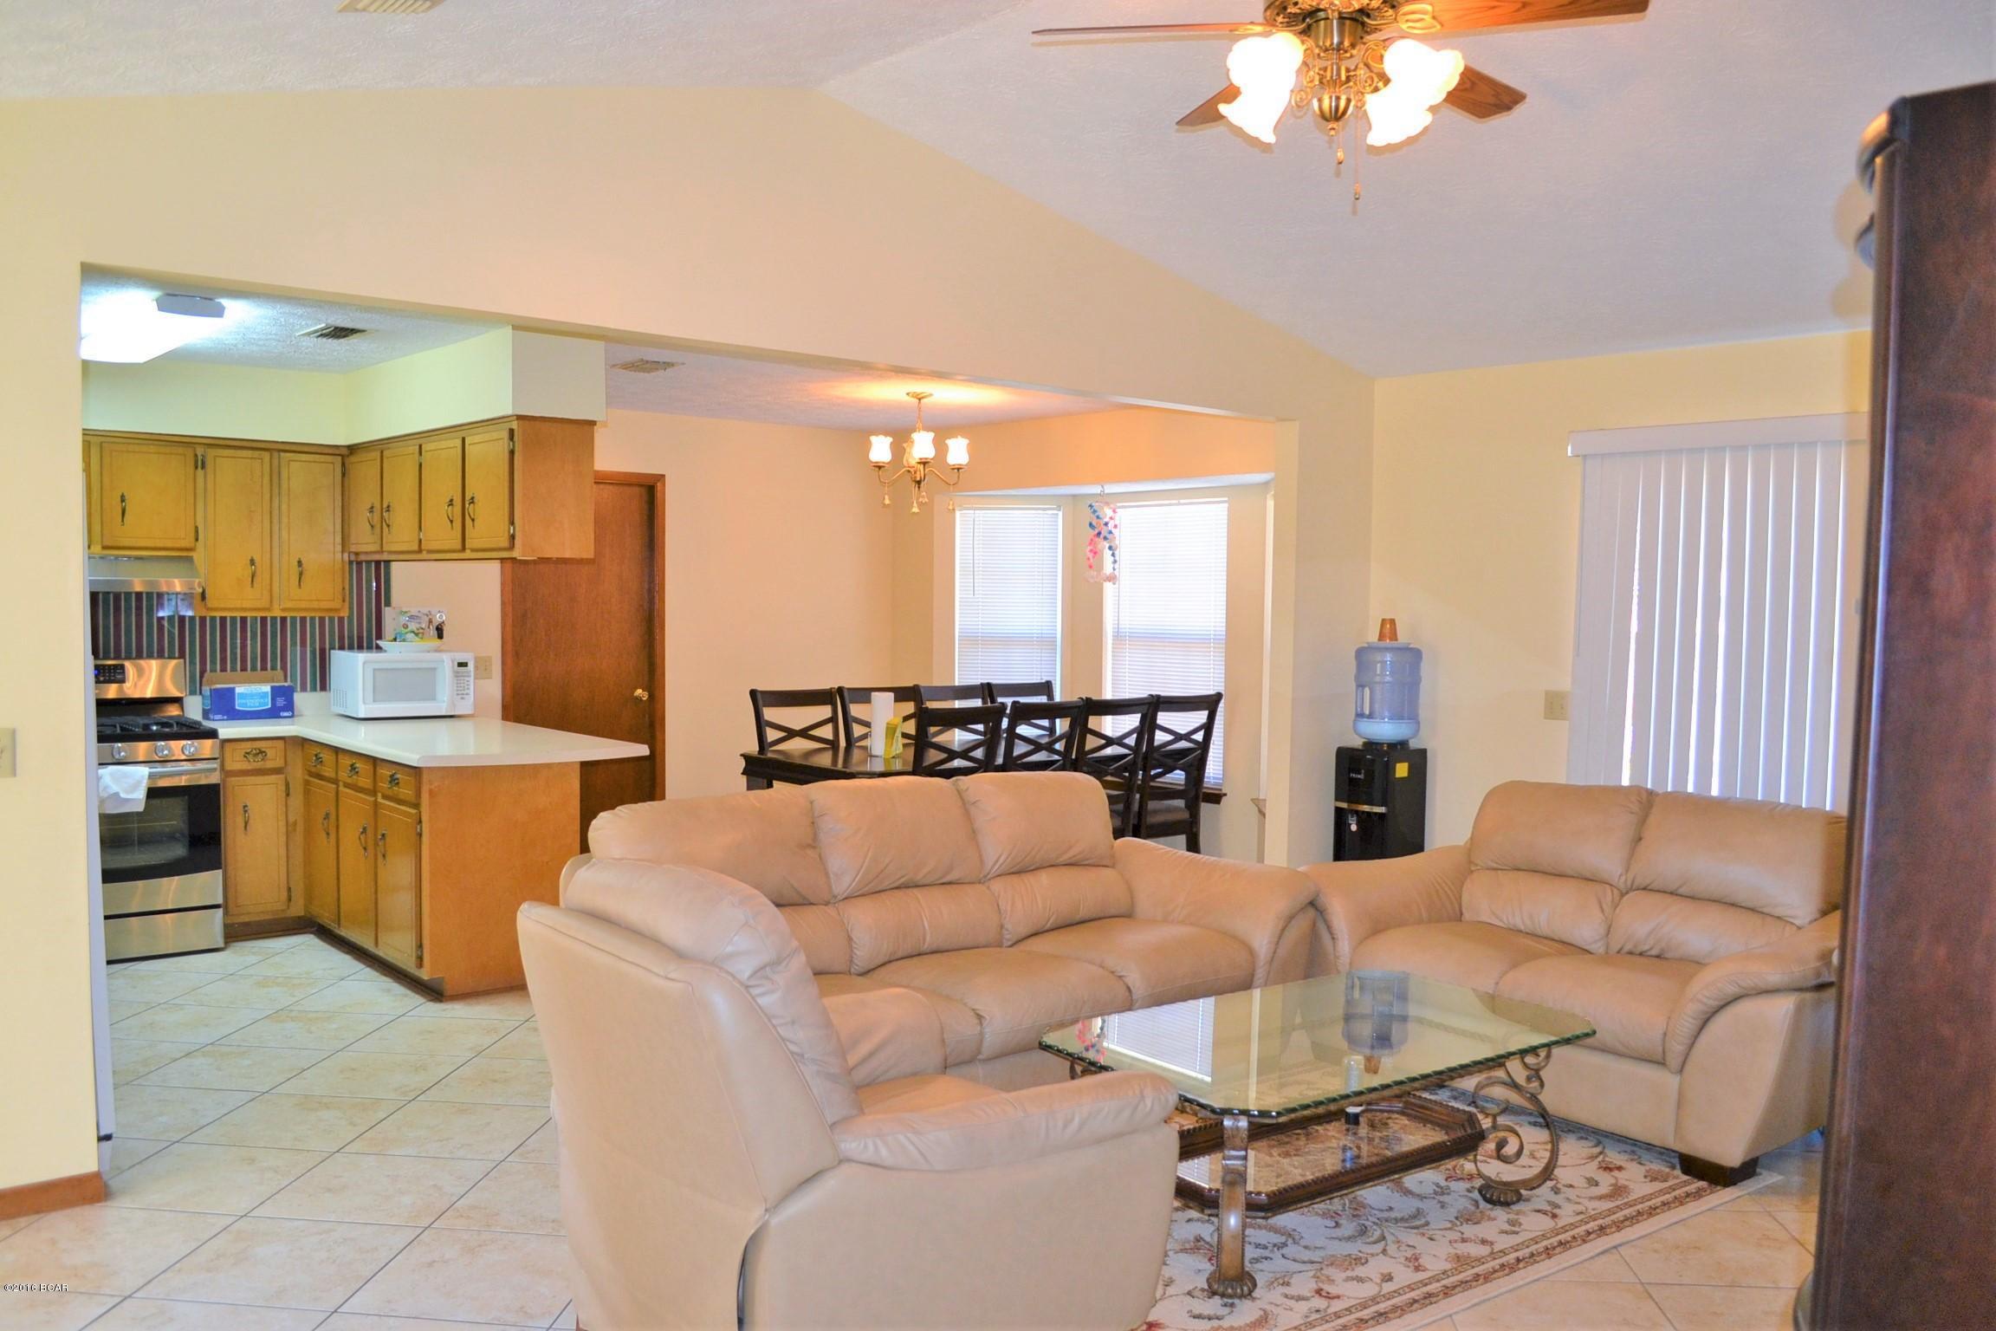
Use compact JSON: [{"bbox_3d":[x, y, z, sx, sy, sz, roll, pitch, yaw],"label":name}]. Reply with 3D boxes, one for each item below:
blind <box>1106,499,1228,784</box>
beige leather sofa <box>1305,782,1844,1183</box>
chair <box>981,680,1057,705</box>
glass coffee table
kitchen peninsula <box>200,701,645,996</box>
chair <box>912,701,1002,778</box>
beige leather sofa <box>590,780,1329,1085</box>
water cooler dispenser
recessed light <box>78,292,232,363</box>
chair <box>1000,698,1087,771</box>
[{"bbox_3d":[0.931,-0.127,8.204,0.050,1.520,0.830,-2,4,-42],"label":"blind"},{"bbox_3d":[1.771,0.831,4.532,0.920,0.940,1.580,-2,4,-43],"label":"beige leather sofa"},{"bbox_3d":[0.265,0.627,7.926,0.450,1.050,0.560,-2,4,-42],"label":"chair"},{"bbox_3d":[0.819,1.124,3.684,1.300,0.456,0.753,-1,4,-36],"label":"glass coffee table"},{"bbox_3d":[-2.452,0.703,6.180,1.190,0.940,2.020,-2,4,-41],"label":"kitchen peninsula"},{"bbox_3d":[-0.328,0.672,6.480,0.460,1.020,0.550,-2,4,-39],"label":"chair"},{"bbox_3d":[-0.099,0.826,4.277,2.160,0.950,0.930,-2,4,-39],"label":"beige leather sofa"},{"bbox_3d":[1.614,0.519,6.311,0.300,1.420,0.285,-2,4,-42],"label":"water cooler dispenser"},{"bbox_3d":[-2.909,-1.156,5.129,0.230,0.090,1.270,-2,4,-40],"label":"recessed light"},{"bbox_3d":[0.043,0.673,6.970,0.450,1.050,0.560,-2,4,-42],"label":"chair"}]

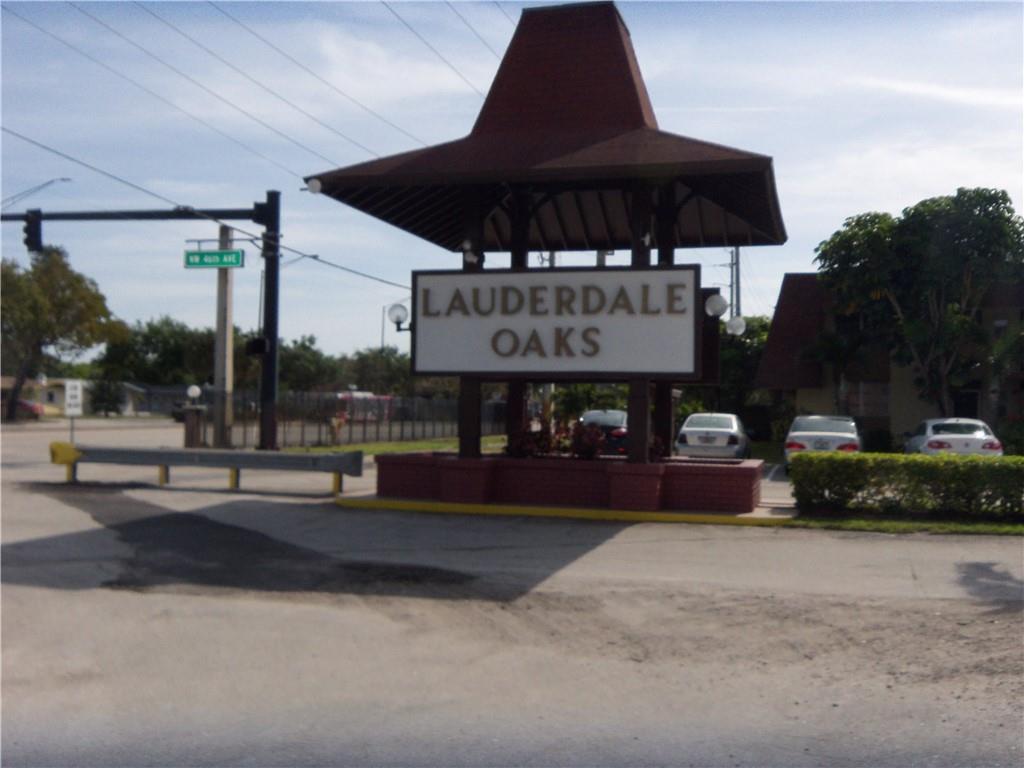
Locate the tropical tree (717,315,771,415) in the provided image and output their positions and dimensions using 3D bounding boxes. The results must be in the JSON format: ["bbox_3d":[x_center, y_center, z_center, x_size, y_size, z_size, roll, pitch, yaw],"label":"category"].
[{"bbox_3d":[9.700,-0.131,43.000,4.000,5.700,4.000,0,-2,16],"label":"tropical tree"}]

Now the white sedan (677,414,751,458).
[{"bbox_3d":[5.600,1.550,28.600,1.740,1.450,4.400,0,-2,16],"label":"white sedan"}]

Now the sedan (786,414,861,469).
[{"bbox_3d":[8.270,1.561,27.700,1.820,1.460,4.800,0,-2,16],"label":"sedan"}]

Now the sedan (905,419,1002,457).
[{"bbox_3d":[11.080,1.570,26.250,1.840,1.450,4.750,0,-2,16],"label":"sedan"}]

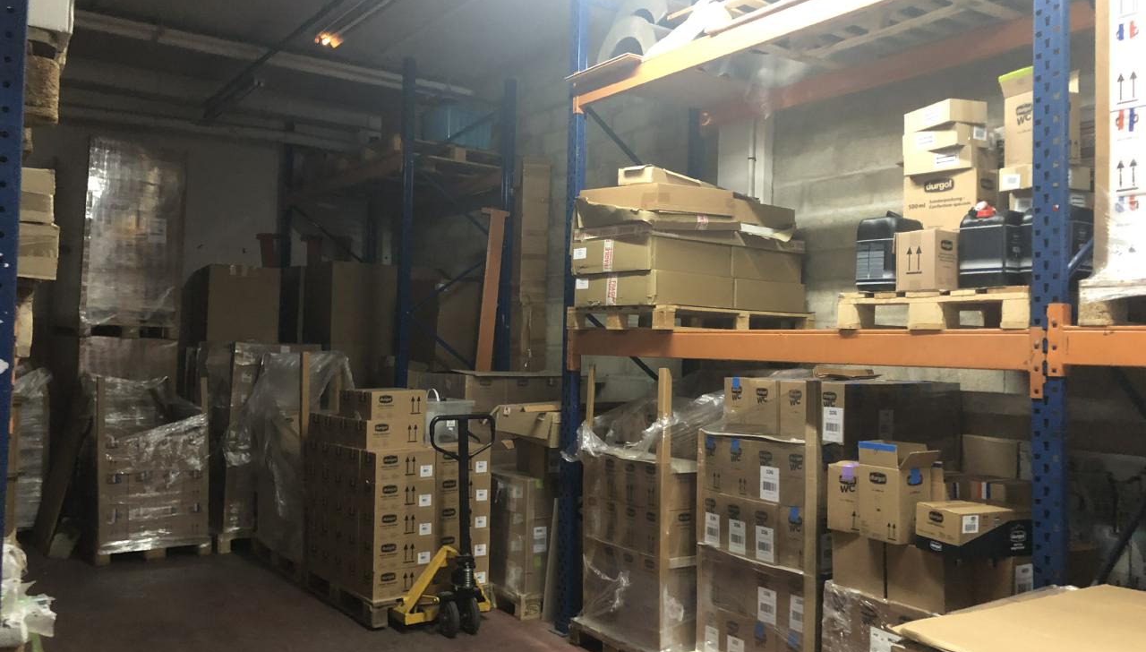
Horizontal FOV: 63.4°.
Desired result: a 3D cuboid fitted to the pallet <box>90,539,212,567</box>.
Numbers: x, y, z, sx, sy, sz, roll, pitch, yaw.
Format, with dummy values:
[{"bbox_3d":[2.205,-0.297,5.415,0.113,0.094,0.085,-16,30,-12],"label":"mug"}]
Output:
[{"bbox_3d":[-3.486,1.689,7.455,0.800,0.145,1.200,2,-2,-35],"label":"pallet"}]

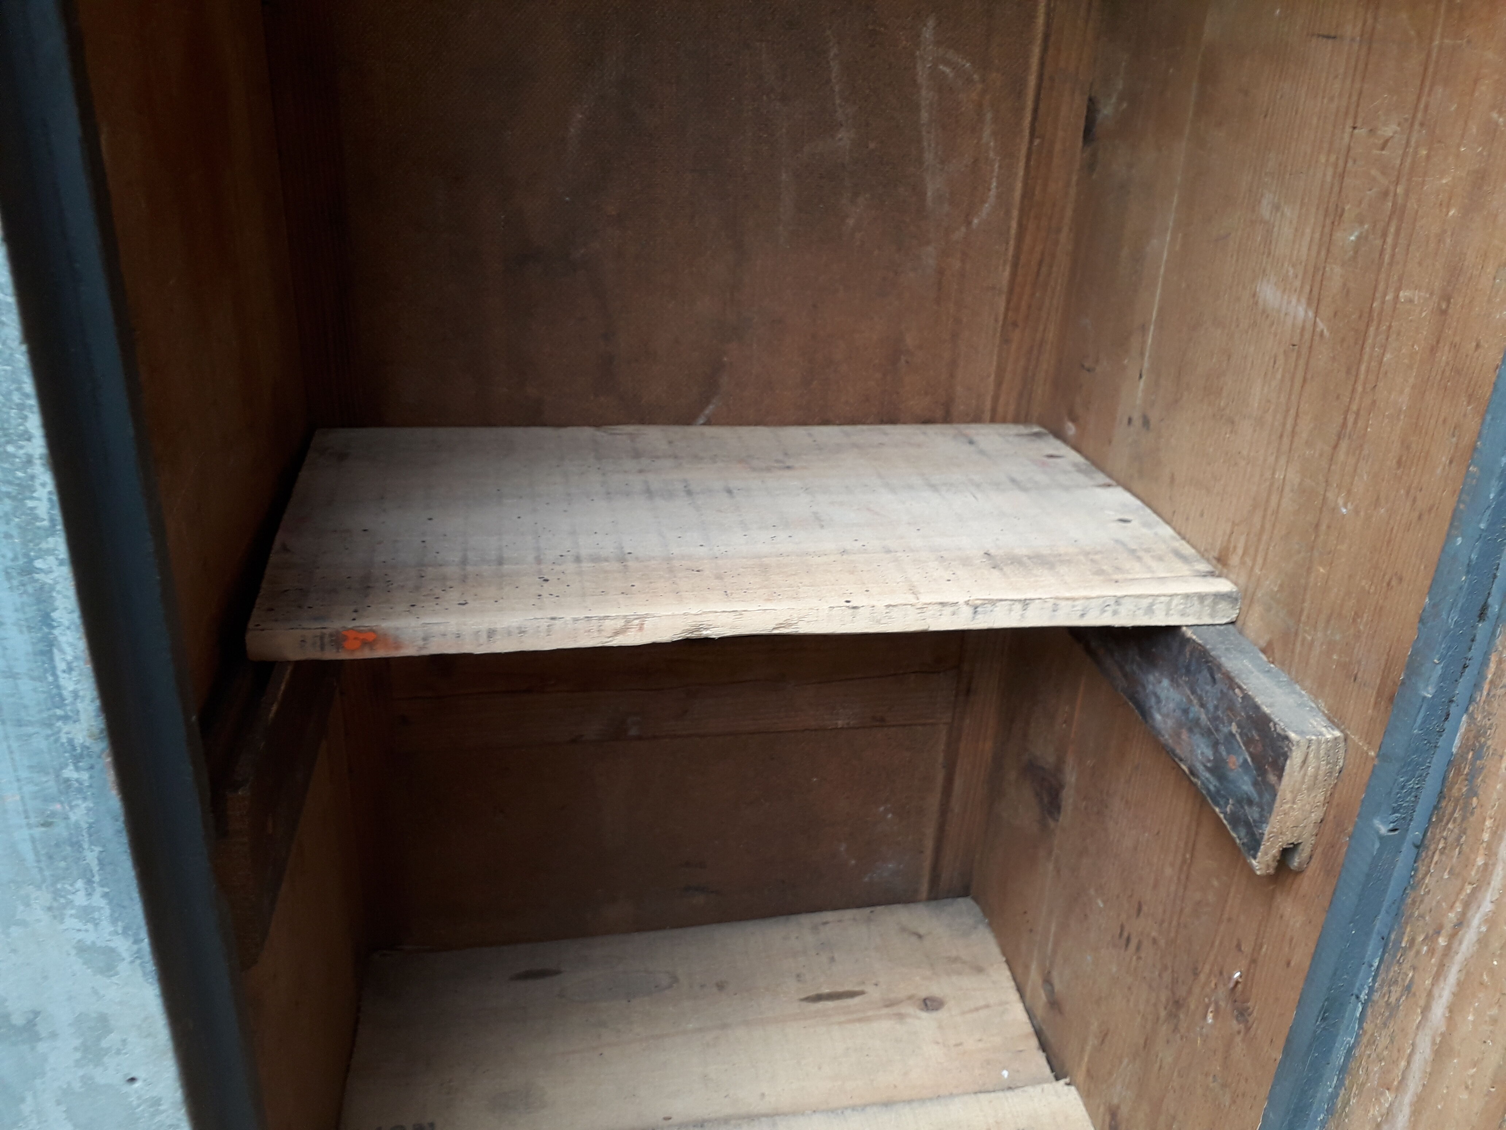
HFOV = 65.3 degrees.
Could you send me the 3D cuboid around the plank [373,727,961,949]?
[{"bbox_3d":[-0.061,0.203,0.912,0.434,0.184,0.017,-2,27,-11],"label":"plank"}]

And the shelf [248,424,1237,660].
[{"bbox_3d":[-0.009,-0.026,0.652,0.468,0.019,0.244,-2,27,-11],"label":"shelf"}]

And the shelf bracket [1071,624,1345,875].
[{"bbox_3d":[0.213,0.033,0.666,0.027,0.077,0.334,-2,27,-11],"label":"shelf bracket"}]

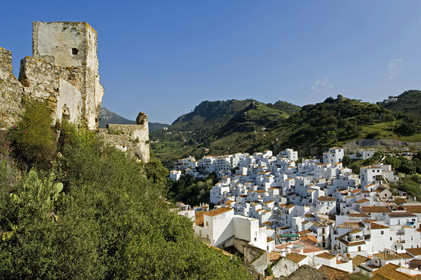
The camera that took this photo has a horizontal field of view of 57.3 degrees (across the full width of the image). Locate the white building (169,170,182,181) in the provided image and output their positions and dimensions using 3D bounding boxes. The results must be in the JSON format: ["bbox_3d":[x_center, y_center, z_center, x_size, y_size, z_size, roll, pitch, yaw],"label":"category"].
[{"bbox_3d":[-31.640,32.830,353.590,8.400,8.620,6.330,0,0,40],"label":"white building"}]

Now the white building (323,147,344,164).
[{"bbox_3d":[76.080,9.620,238.140,7.520,10.220,10.130,0,0,-32],"label":"white building"}]

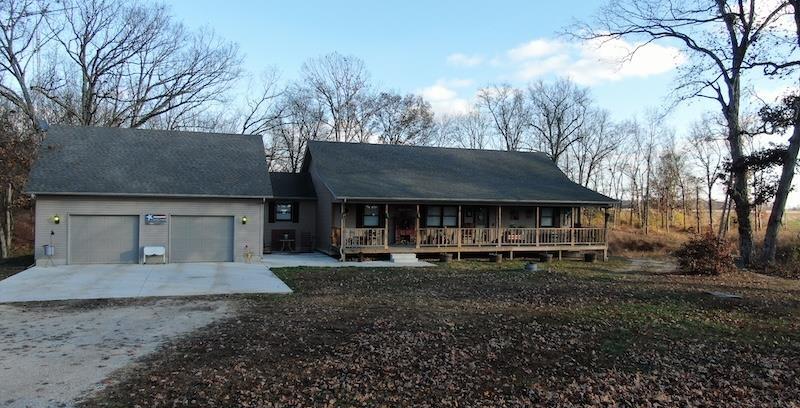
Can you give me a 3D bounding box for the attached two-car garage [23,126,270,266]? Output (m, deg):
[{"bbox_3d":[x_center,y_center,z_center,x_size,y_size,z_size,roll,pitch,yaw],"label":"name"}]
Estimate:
[{"bbox_3d":[-12.158,-0.560,28.863,10.020,6.500,8.750,1,0,-18],"label":"attached two-car garage"}]

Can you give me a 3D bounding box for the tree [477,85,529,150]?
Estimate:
[{"bbox_3d":[9.713,-4.247,52.943,4.968,14.726,4.968,1,0,0],"label":"tree"}]

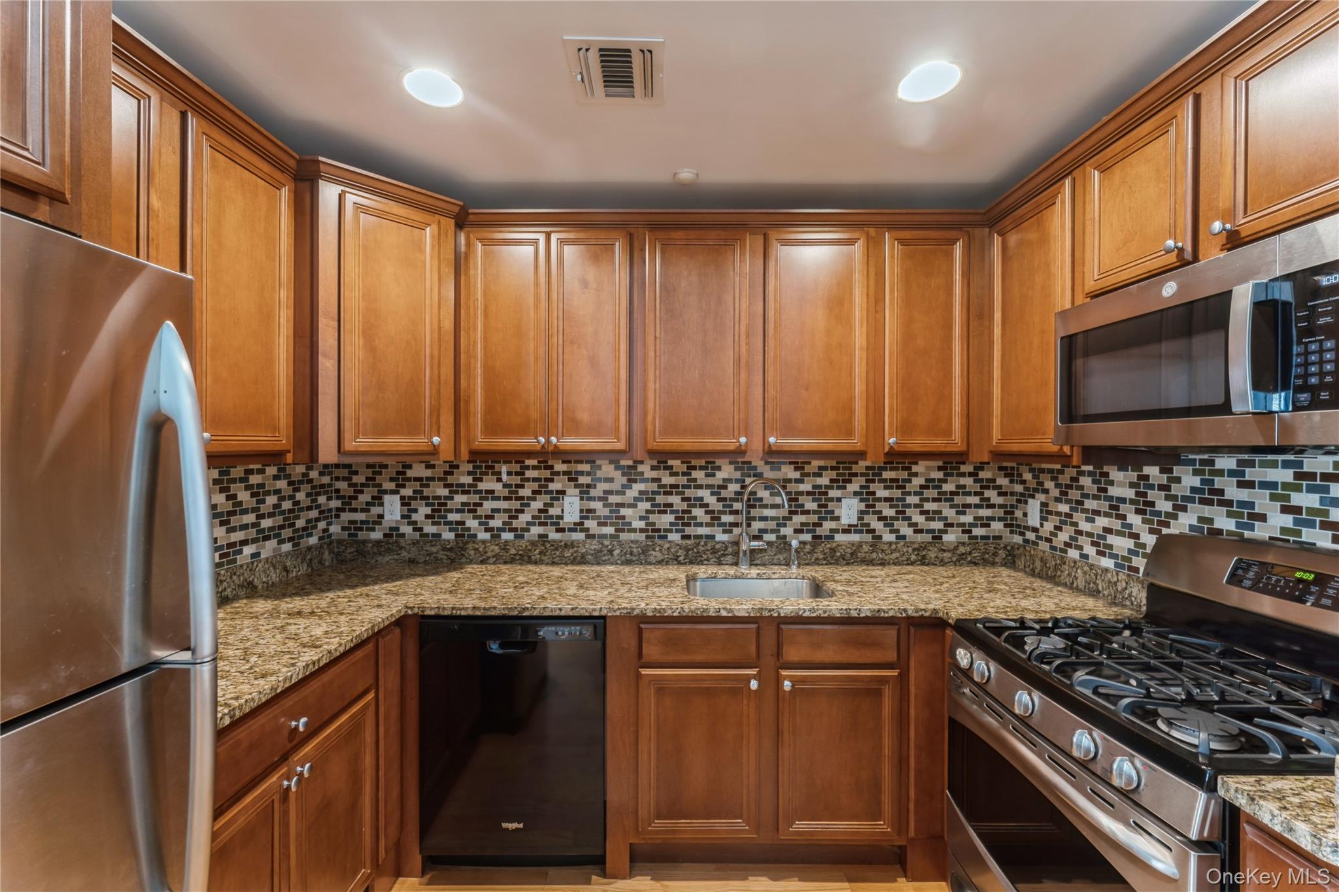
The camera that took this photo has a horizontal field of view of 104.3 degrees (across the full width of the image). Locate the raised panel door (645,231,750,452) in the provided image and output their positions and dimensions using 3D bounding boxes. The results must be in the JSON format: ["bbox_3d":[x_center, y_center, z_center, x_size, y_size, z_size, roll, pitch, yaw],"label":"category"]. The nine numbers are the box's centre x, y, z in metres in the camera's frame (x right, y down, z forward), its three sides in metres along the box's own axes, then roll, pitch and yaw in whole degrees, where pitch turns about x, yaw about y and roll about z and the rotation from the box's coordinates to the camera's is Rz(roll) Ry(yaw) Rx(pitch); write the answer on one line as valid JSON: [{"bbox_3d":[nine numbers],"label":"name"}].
[{"bbox_3d":[0.107,-0.400,2.006,0.399,0.847,0.028,0,0,0],"label":"raised panel door"}]

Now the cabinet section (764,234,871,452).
[{"bbox_3d":[0.561,-0.399,2.002,0.391,0.847,0.028,0,0,0],"label":"cabinet section"}]

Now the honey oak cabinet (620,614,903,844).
[{"bbox_3d":[0.329,0.966,2.003,0.914,0.824,0.615,0,0,0],"label":"honey oak cabinet"}]

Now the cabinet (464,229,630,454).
[{"bbox_3d":[-0.463,-0.401,2.166,0.665,0.878,0.326,0,0,0],"label":"cabinet"}]

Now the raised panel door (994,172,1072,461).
[{"bbox_3d":[1.233,-0.399,1.783,0.025,0.848,0.380,0,0,0],"label":"raised panel door"}]

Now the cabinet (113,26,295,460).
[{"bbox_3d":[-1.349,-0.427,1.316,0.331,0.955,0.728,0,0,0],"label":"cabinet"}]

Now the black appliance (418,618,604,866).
[{"bbox_3d":[-0.514,0.987,2.005,0.607,0.855,0.605,0,0,0],"label":"black appliance"}]

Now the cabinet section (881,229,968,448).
[{"bbox_3d":[0.985,-0.397,1.999,0.323,0.847,0.028,0,0,0],"label":"cabinet section"}]

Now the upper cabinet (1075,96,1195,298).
[{"bbox_3d":[1.378,-0.623,1.362,0.325,0.428,0.375,0,0,0],"label":"upper cabinet"}]

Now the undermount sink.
[{"bbox_3d":[0.339,0.643,1.966,0.550,0.210,0.400,0,0,0],"label":"undermount sink"}]

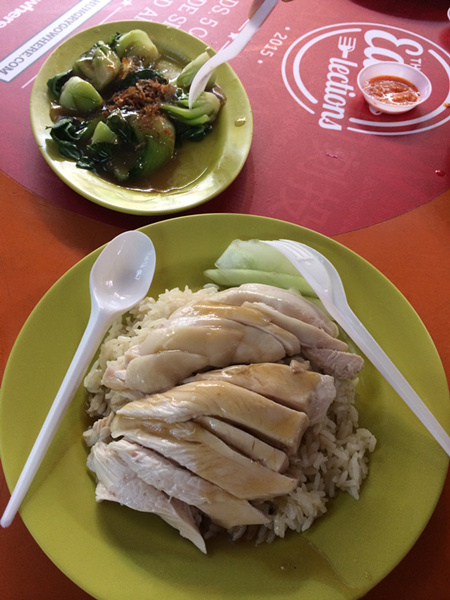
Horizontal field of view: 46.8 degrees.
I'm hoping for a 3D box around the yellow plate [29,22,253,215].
[{"bbox_3d":[-0.068,-0.150,0.425,0.168,0.027,0.239,-16,58,-9],"label":"yellow plate"}]

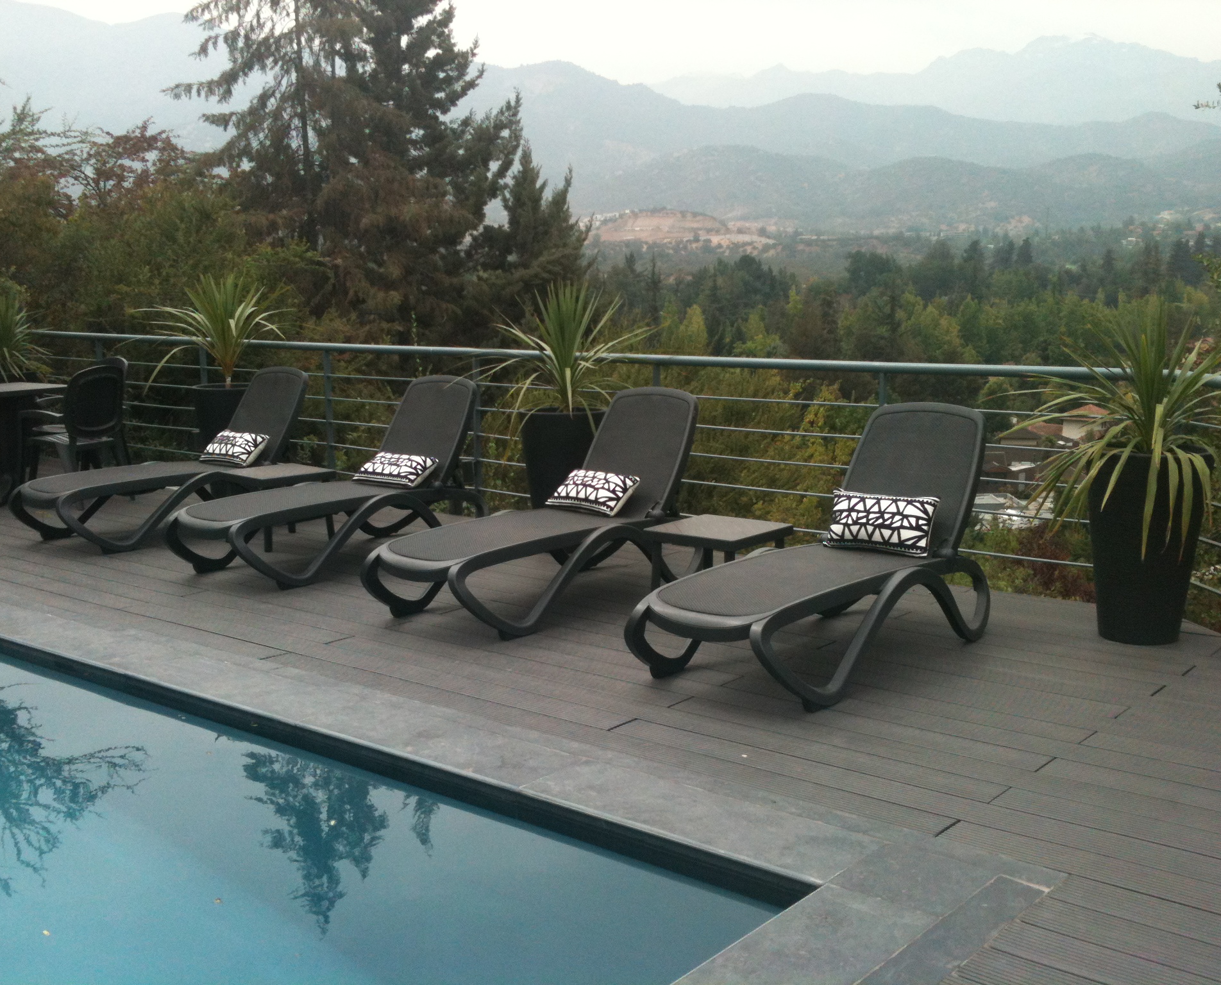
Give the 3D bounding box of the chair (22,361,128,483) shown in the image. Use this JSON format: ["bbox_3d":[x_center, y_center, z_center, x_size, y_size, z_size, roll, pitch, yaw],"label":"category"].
[{"bbox_3d":[-3.604,-0.393,8.955,0.560,0.910,0.530,6,12,33],"label":"chair"}]

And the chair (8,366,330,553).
[{"bbox_3d":[-2.650,-0.226,7.856,0.700,0.930,1.700,7,12,39],"label":"chair"}]

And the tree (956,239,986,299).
[{"bbox_3d":[85.260,-52.953,314.367,7.600,15.200,7.600,-1,10,0],"label":"tree"}]

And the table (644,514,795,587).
[{"bbox_3d":[0.476,0.354,5.855,0.455,0.400,0.455,8,13,40],"label":"table"}]

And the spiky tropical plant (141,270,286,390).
[{"bbox_3d":[-2.670,-1.097,8.953,0.960,0.743,0.900,-1,10,0],"label":"spiky tropical plant"}]

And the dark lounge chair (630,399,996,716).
[{"bbox_3d":[0.794,0.191,5.126,0.700,0.960,1.690,8,13,40],"label":"dark lounge chair"}]

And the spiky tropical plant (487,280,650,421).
[{"bbox_3d":[-0.224,-0.755,7.083,0.870,0.733,0.850,-1,10,0],"label":"spiky tropical plant"}]

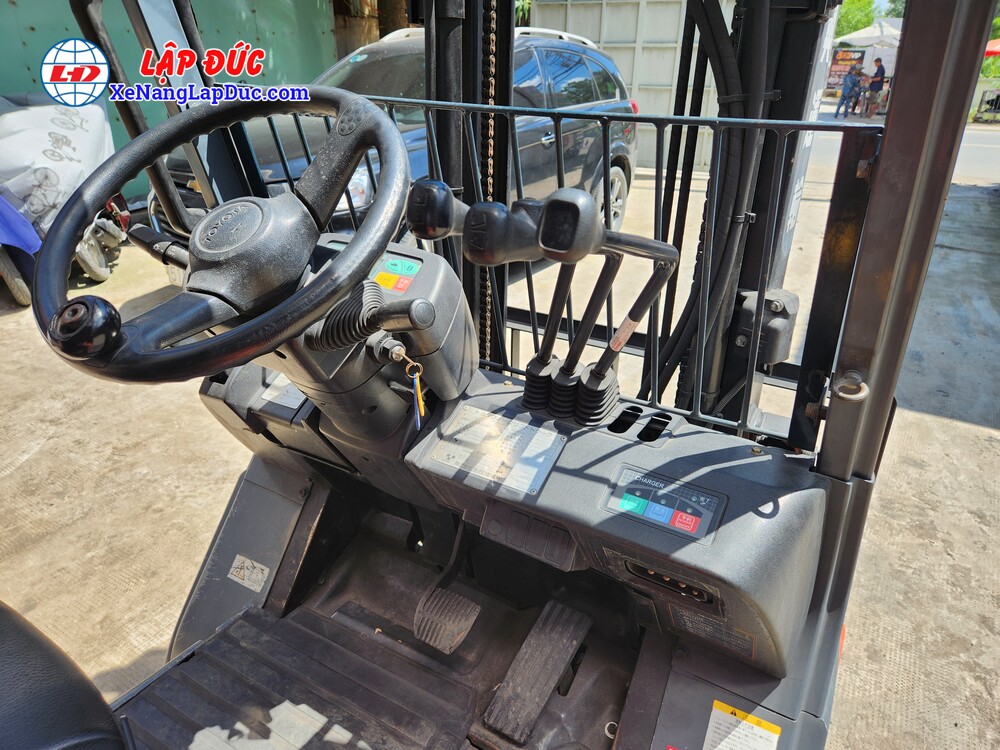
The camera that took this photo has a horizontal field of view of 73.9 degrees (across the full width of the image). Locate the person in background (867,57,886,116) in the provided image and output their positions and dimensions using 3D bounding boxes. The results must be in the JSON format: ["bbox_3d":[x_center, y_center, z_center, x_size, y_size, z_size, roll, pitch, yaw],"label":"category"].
[{"bbox_3d":[11.683,-8.892,20.617,0.380,1.736,0.500,-7,26,-13],"label":"person in background"}]

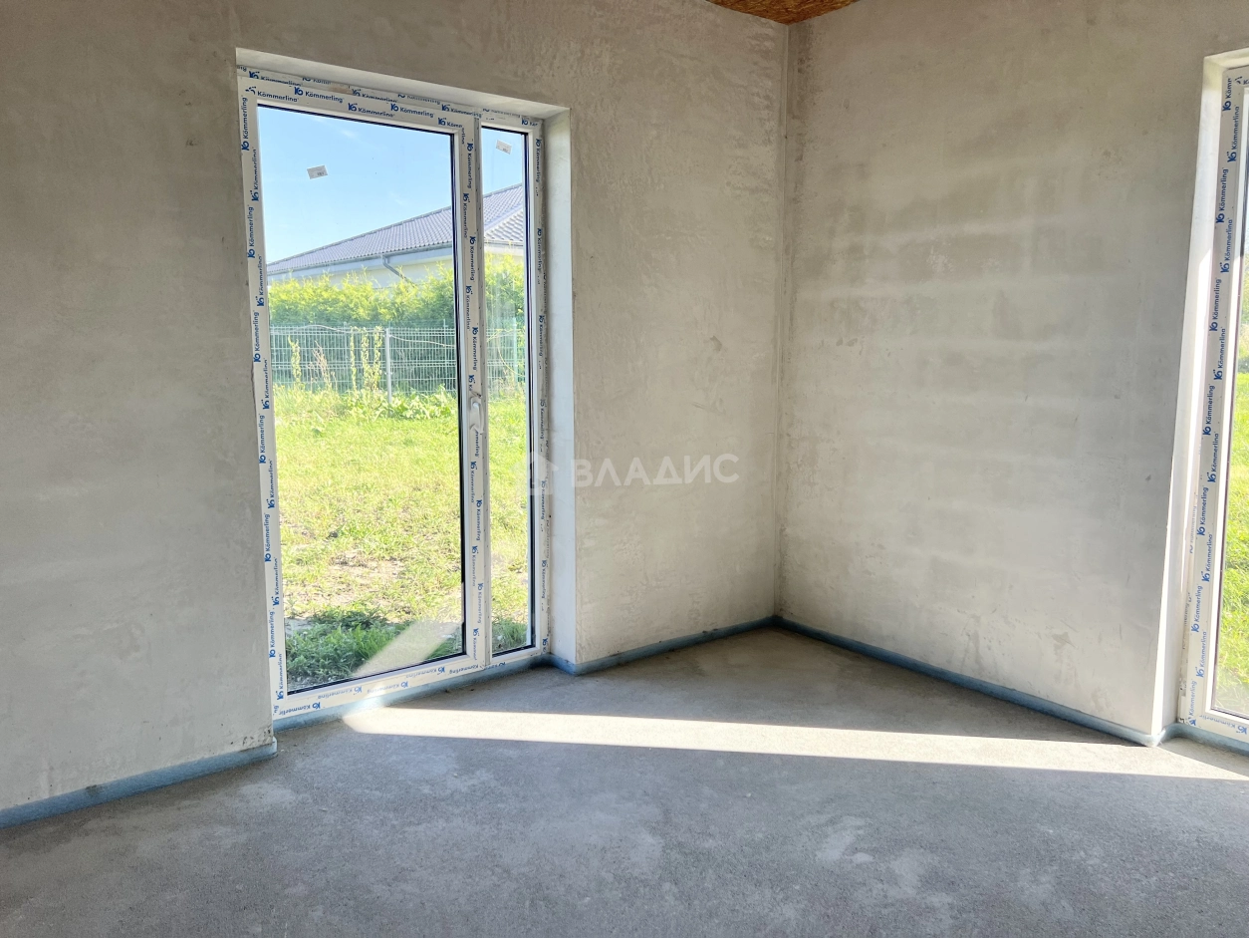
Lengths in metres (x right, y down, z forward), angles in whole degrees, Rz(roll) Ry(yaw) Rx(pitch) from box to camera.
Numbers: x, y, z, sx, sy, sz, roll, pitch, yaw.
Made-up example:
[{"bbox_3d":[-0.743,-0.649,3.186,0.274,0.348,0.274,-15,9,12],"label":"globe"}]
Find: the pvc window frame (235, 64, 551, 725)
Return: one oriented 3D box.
[{"bbox_3d":[-0.805,-0.247,3.459,1.199,2.185,0.090,-6,9,-36],"label":"pvc window frame"}]

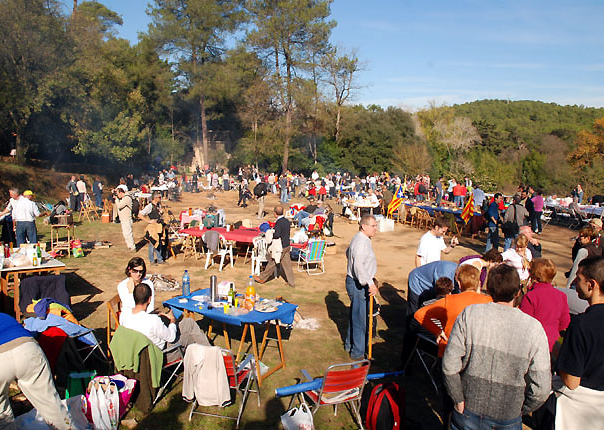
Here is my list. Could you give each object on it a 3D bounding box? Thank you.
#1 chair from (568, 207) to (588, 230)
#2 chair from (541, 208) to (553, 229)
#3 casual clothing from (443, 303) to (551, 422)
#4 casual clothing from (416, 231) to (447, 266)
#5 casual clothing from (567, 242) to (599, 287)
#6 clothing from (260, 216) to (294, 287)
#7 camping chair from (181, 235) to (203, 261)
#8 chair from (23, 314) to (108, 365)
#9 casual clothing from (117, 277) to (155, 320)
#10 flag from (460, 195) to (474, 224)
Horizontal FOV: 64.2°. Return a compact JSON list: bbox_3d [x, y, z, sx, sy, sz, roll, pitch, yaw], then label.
[{"bbox_3d":[10.083,0.076,17.536,0.580,0.880,0.620,6,8,45],"label":"chair"},{"bbox_3d":[8.833,0.101,17.488,0.460,0.820,0.520,-6,8,-45],"label":"chair"},{"bbox_3d":[1.140,0.831,2.840,0.570,0.630,0.320,4,6,25],"label":"casual clothing"},{"bbox_3d":[1.678,0.486,6.232,0.300,0.620,0.460,4,7,37],"label":"casual clothing"},{"bbox_3d":[3.907,0.707,6.607,0.400,0.600,0.480,-3,7,-30],"label":"casual clothing"},{"bbox_3d":[-0.469,0.713,9.400,0.620,1.380,0.500,3,5,30],"label":"clothing"},{"bbox_3d":[-2.830,0.769,12.271,0.480,0.760,0.500,3,5,30],"label":"camping chair"},{"bbox_3d":[-2.400,1.336,4.870,0.600,0.780,0.600,2,5,28],"label":"chair"},{"bbox_3d":[-1.817,0.943,5.250,0.410,0.520,0.280,-2,7,-30],"label":"casual clothing"},{"bbox_3d":[5.641,-0.192,16.400,0.450,1.000,0.250,4,6,20],"label":"flag"}]

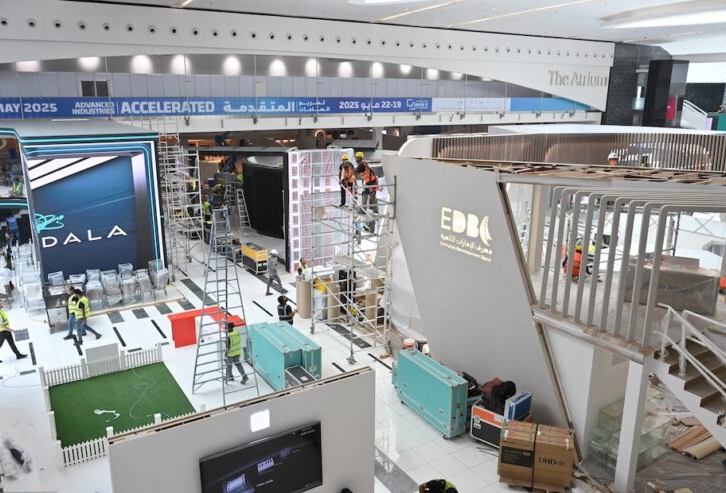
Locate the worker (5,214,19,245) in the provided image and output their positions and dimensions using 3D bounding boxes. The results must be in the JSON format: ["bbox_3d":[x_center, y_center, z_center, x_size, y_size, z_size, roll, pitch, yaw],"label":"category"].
[{"bbox_3d":[-16.732,-0.788,28.275,0.550,1.730,0.400,-9,17,-31],"label":"worker"}]

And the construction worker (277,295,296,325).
[{"bbox_3d":[-2.357,2.281,18.185,0.500,1.700,0.500,-13,20,-42],"label":"construction worker"}]

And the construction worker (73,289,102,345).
[{"bbox_3d":[-8.579,2.155,18.487,0.780,1.710,0.480,-10,18,-33],"label":"construction worker"}]

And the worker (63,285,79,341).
[{"bbox_3d":[-8.974,1.995,18.391,0.680,1.710,0.520,-9,17,-31],"label":"worker"}]

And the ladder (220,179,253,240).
[{"bbox_3d":[-6.970,-2.160,32.783,1.600,2.800,1.000,2,15,5],"label":"ladder"}]

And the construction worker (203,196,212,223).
[{"bbox_3d":[-9.031,-2.111,34.706,0.520,1.700,0.450,7,16,23],"label":"construction worker"}]

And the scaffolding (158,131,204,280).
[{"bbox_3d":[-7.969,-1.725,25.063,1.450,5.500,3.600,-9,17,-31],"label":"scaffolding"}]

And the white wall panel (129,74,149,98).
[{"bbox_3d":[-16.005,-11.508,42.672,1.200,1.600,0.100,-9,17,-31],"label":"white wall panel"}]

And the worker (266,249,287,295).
[{"bbox_3d":[-3.341,0.981,22.964,0.750,1.770,0.500,-6,16,-22],"label":"worker"}]

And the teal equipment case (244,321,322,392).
[{"bbox_3d":[-2.083,3.038,16.066,0.970,1.320,2.100,-9,17,-31],"label":"teal equipment case"}]

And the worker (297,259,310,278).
[{"bbox_3d":[-2.115,1.222,21.569,0.520,1.670,0.420,-8,17,-28],"label":"worker"}]

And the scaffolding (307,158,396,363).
[{"bbox_3d":[-0.385,0.296,18.021,1.450,5.650,2.600,-9,17,-31],"label":"scaffolding"}]

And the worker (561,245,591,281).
[{"bbox_3d":[5.266,0.404,14.561,0.650,1.000,0.600,-9,17,-31],"label":"worker"}]

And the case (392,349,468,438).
[{"bbox_3d":[1.606,3.434,13.912,0.460,1.370,1.950,-9,17,-30],"label":"case"}]

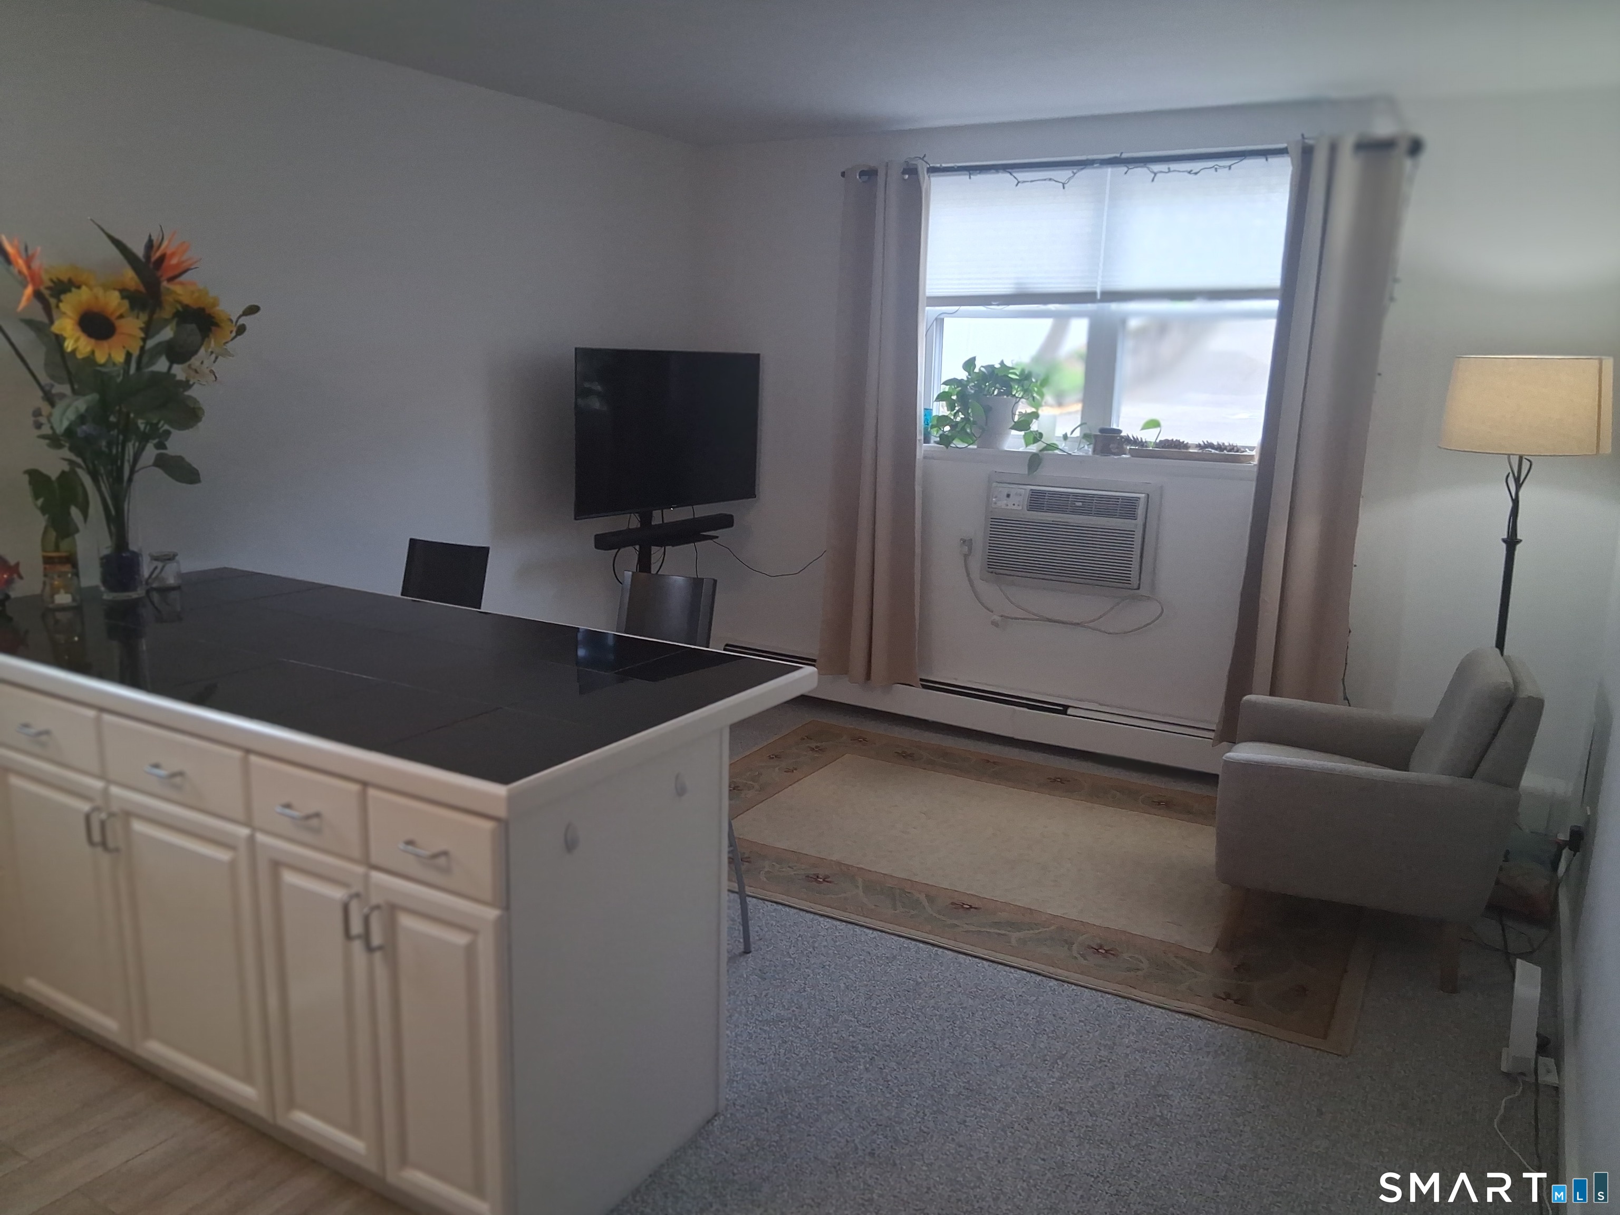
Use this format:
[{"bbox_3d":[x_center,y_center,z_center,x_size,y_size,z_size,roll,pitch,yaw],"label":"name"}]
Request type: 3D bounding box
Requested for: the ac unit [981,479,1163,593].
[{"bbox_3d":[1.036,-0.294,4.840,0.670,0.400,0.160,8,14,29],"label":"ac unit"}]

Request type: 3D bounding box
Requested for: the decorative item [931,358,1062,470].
[{"bbox_3d":[0.757,-0.788,4.932,0.530,0.440,0.320,8,14,29],"label":"decorative item"}]

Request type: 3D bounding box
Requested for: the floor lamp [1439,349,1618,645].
[{"bbox_3d":[2.077,0.050,3.672,0.410,1.580,0.410,8,14,29],"label":"floor lamp"}]

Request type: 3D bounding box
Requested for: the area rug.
[{"bbox_3d":[0.620,0.756,4.003,2.316,0.012,1.565,8,14,29],"label":"area rug"}]

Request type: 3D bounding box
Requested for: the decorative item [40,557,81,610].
[{"bbox_3d":[-1.821,-0.068,2.951,0.085,0.125,0.085,8,14,29],"label":"decorative item"}]

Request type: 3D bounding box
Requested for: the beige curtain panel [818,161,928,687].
[{"bbox_3d":[0.253,-0.735,5.149,0.460,2.160,0.120,8,14,29],"label":"beige curtain panel"}]

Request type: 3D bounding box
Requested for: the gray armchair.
[{"bbox_3d":[1.510,0.513,3.334,0.700,0.790,0.690,6,13,22],"label":"gray armchair"}]

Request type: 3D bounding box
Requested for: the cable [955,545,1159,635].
[{"bbox_3d":[0.993,-0.069,4.910,0.860,0.310,0.050,8,14,29],"label":"cable"}]

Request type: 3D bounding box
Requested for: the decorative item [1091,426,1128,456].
[{"bbox_3d":[1.176,-0.647,4.746,0.140,0.110,0.130,8,14,29],"label":"decorative item"}]

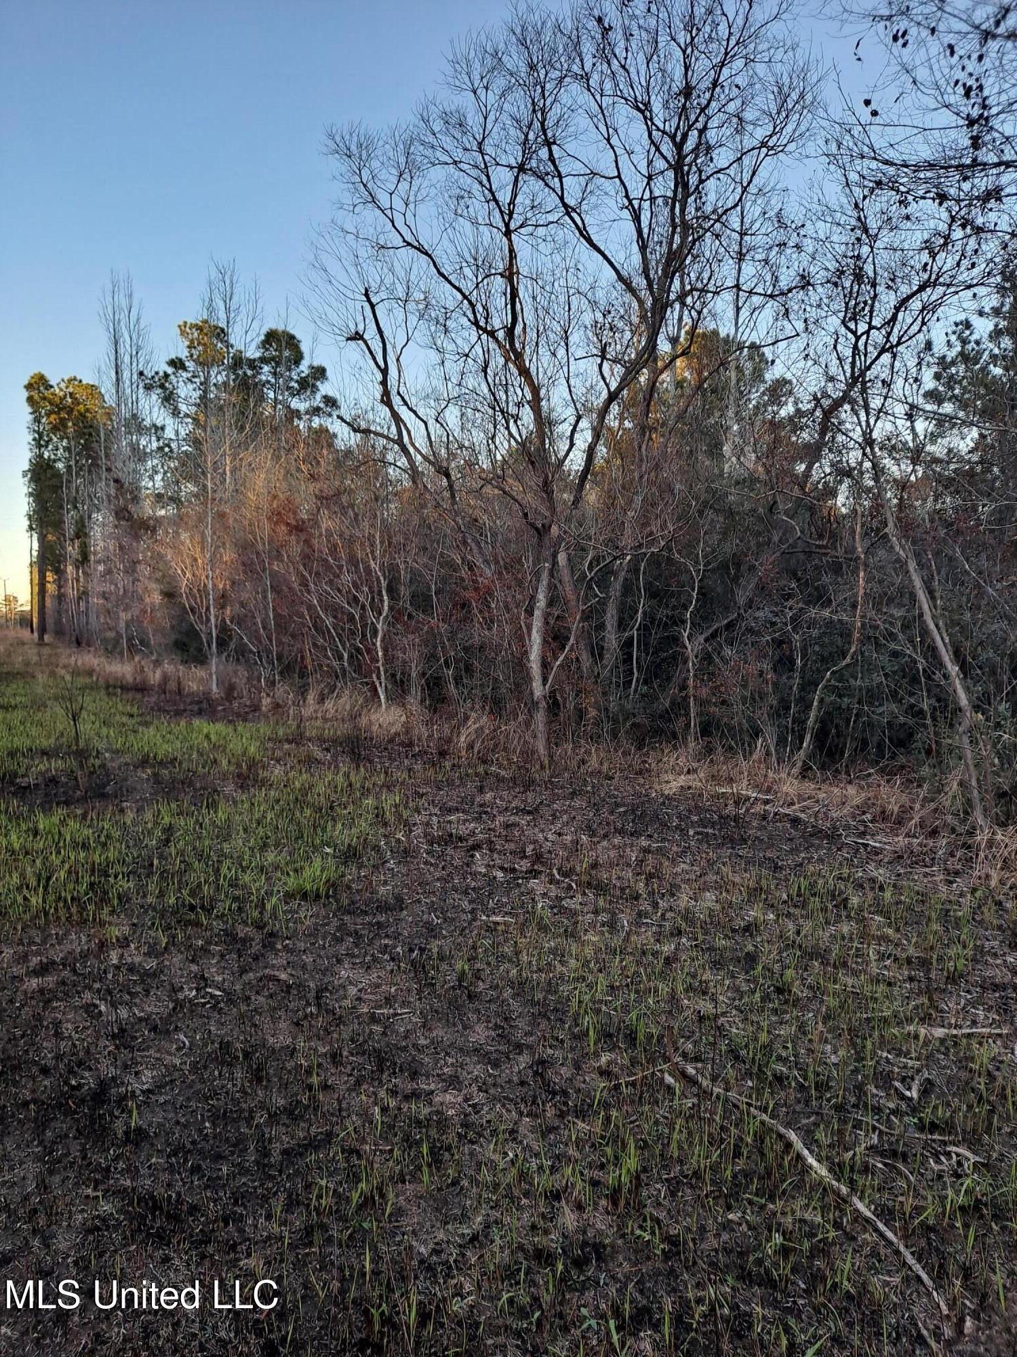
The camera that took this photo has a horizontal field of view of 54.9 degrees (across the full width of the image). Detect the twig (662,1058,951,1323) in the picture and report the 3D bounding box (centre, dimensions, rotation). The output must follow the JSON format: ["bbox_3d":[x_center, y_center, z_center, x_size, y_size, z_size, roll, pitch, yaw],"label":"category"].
[{"bbox_3d":[0.783,1.313,2.643,0.175,0.065,1.230,-1,4,-20],"label":"twig"}]

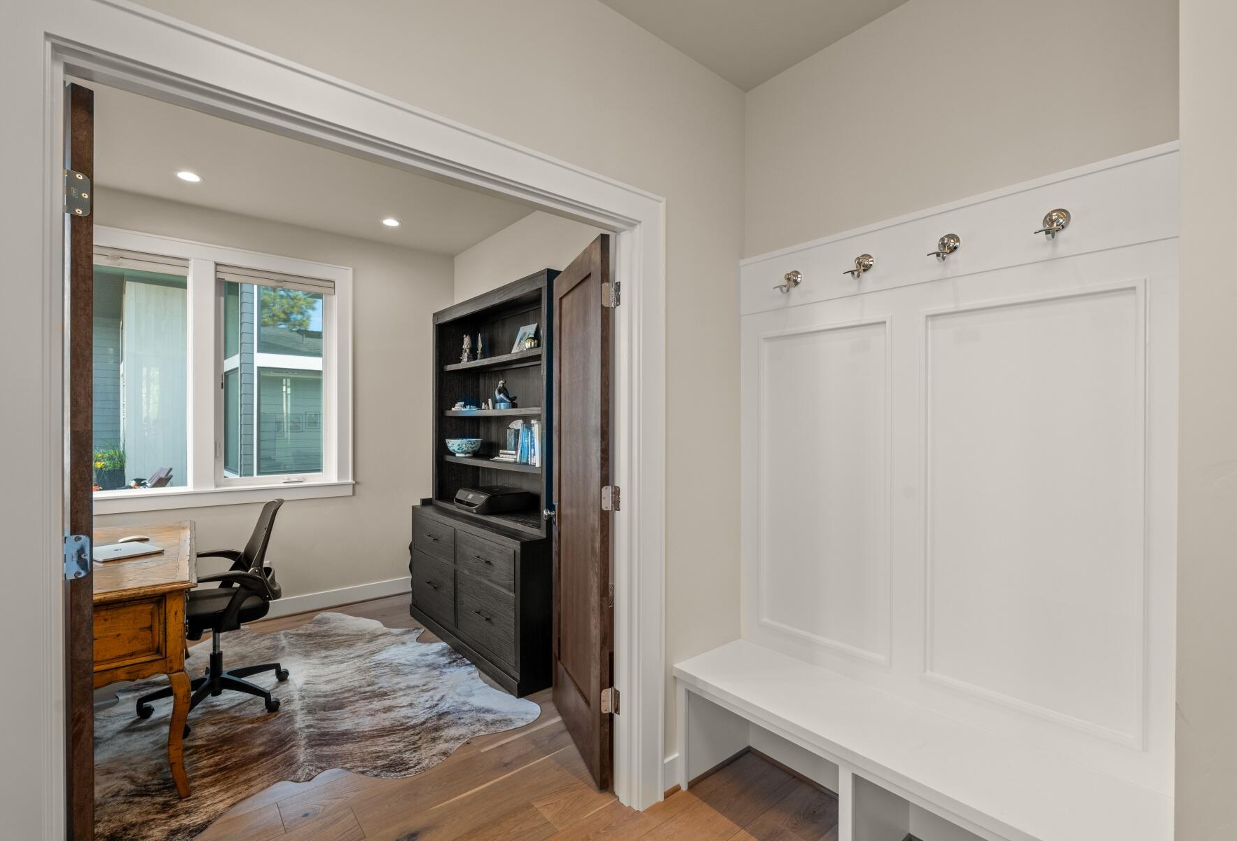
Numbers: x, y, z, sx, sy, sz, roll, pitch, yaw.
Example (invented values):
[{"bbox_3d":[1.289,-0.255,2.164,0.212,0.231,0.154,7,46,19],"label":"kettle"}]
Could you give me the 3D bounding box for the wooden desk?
[{"bbox_3d":[-2.293,0.972,2.358,0.800,0.770,1.550,0,0,-38],"label":"wooden desk"}]

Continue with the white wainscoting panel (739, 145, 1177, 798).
[{"bbox_3d":[0.935,0.122,1.808,0.040,1.570,1.325,0,0,-40],"label":"white wainscoting panel"}]

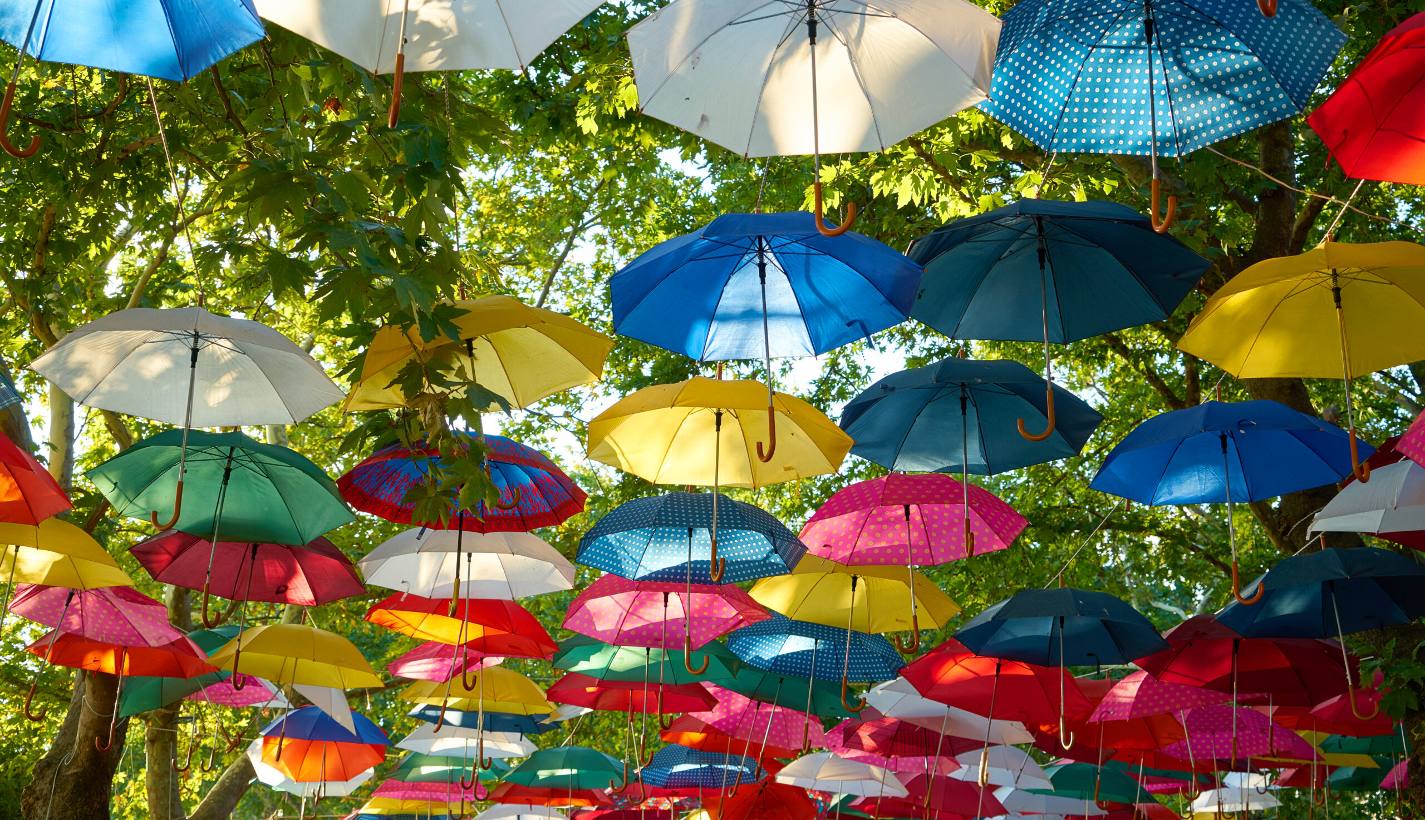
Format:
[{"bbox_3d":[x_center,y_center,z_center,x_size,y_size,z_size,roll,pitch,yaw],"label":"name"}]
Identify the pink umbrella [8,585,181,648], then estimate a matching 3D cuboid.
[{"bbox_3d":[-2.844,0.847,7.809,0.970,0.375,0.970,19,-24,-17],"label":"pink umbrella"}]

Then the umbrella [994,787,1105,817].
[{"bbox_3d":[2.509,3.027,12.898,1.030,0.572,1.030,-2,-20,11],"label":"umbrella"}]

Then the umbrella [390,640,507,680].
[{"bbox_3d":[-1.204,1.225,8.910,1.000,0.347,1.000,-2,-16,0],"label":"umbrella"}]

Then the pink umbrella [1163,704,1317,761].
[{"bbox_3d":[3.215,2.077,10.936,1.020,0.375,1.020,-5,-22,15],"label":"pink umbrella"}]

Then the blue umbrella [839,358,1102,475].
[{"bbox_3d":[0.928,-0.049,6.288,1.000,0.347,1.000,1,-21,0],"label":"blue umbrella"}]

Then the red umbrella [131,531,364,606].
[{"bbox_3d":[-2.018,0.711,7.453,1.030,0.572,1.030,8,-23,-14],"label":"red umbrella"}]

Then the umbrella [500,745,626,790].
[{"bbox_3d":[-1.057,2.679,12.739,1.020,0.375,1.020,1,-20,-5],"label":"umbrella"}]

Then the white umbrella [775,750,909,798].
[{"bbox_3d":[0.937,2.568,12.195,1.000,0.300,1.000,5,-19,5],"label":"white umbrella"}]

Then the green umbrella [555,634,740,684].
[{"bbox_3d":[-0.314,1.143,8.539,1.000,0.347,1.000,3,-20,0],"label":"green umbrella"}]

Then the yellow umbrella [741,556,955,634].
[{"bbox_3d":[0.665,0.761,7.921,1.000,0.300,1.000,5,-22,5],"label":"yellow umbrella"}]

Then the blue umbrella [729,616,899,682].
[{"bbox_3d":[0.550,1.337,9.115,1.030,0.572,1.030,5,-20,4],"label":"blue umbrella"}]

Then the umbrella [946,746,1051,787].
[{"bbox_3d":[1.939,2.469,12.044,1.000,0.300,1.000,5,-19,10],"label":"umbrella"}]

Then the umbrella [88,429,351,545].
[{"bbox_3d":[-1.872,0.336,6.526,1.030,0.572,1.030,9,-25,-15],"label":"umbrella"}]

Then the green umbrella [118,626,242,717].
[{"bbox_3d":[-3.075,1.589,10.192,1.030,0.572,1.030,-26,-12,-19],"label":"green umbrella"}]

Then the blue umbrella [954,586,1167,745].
[{"bbox_3d":[1.654,1.203,8.001,1.000,0.760,1.000,-1,-21,12],"label":"blue umbrella"}]

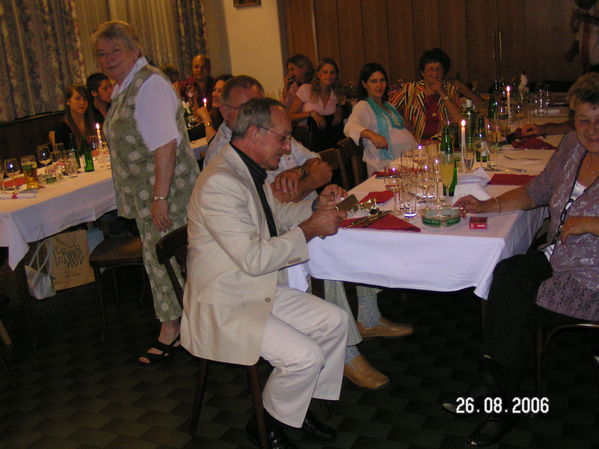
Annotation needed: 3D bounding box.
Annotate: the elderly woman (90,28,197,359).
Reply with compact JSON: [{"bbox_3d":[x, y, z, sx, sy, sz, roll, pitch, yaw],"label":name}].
[{"bbox_3d":[-0.717,-0.155,3.307,0.460,1.640,0.500,-12,17,-25],"label":"elderly woman"}]

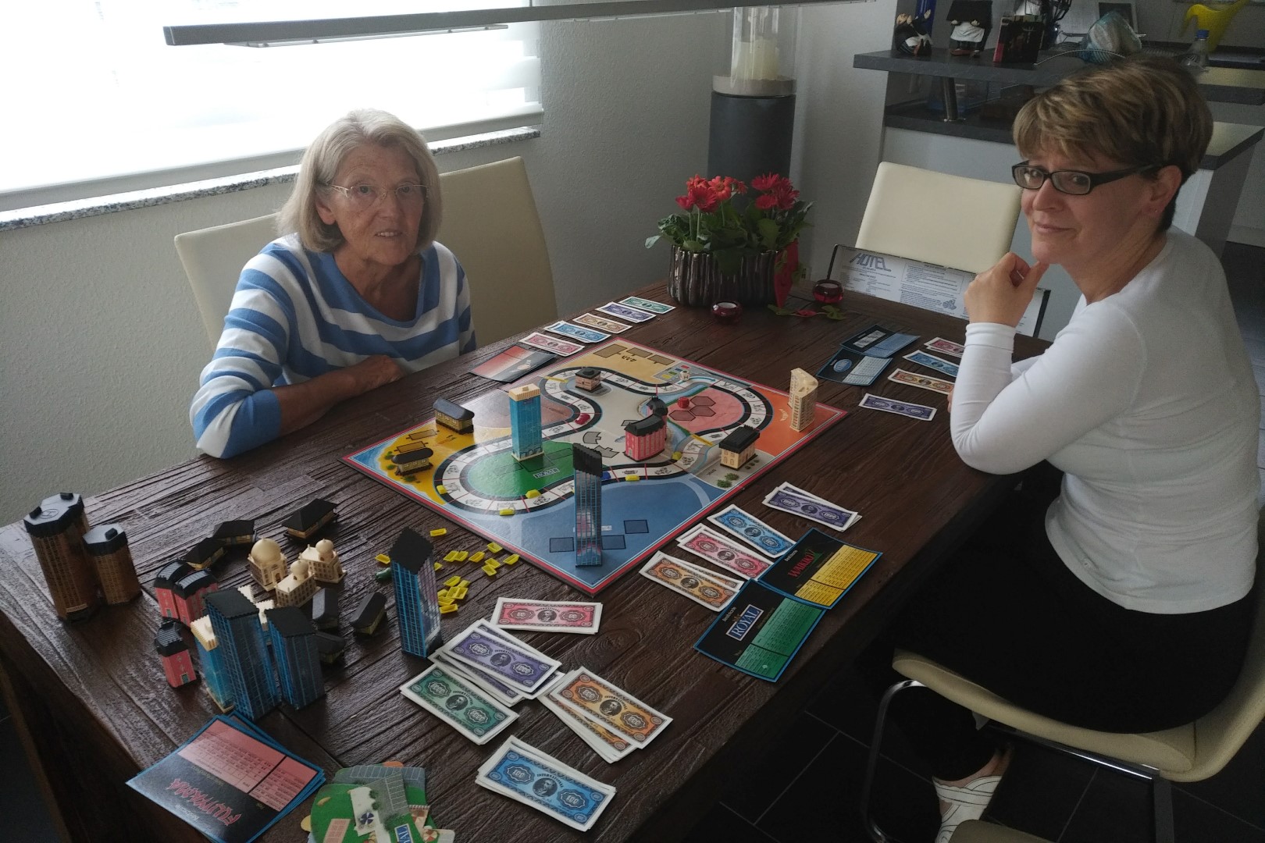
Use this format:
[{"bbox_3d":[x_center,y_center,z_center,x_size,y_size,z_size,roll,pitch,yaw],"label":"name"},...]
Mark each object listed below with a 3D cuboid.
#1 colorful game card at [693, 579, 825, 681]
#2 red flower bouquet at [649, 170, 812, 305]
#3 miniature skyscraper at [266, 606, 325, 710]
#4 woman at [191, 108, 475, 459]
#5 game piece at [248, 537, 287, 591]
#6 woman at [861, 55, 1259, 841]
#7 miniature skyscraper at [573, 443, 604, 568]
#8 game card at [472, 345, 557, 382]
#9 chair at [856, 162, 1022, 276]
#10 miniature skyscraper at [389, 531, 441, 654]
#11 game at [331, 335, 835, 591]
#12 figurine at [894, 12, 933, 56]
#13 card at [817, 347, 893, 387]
[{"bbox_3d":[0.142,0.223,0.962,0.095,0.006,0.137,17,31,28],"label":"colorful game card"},{"bbox_3d":[0.204,-0.387,1.838,0.330,0.250,0.220,8,28,13],"label":"red flower bouquet"},{"bbox_3d":[-0.315,0.217,0.821,0.030,0.103,0.030,23,35,36],"label":"miniature skyscraper"},{"bbox_3d":[-0.496,0.062,1.601,0.510,1.210,0.600,-17,32,-31],"label":"woman"},{"bbox_3d":[-0.423,0.157,1.021,0.042,0.058,0.035,25,35,39],"label":"game piece"},{"bbox_3d":[0.606,0.145,1.358,0.630,1.280,0.470,16,31,26],"label":"woman"},{"bbox_3d":[-0.052,0.100,1.031,0.030,0.149,0.030,-2,27,-5],"label":"miniature skyscraper"},{"bbox_3d":[-0.207,-0.104,1.550,0.092,0.004,0.137,14,30,24],"label":"game card"},{"bbox_3d":[0.639,-0.161,2.327,0.430,0.930,0.580,22,34,35],"label":"chair"},{"bbox_3d":[-0.215,0.173,0.877,0.029,0.132,0.029,12,30,21],"label":"miniature skyscraper"},{"bbox_3d":[-0.034,0.020,1.326,0.472,0.005,0.601,22,34,35],"label":"game"},{"bbox_3d":[1.015,-1.399,3.170,0.130,0.145,0.110,5,27,8],"label":"figurine"},{"bbox_3d":[0.397,-0.100,1.559,0.092,0.004,0.137,16,31,26],"label":"card"}]

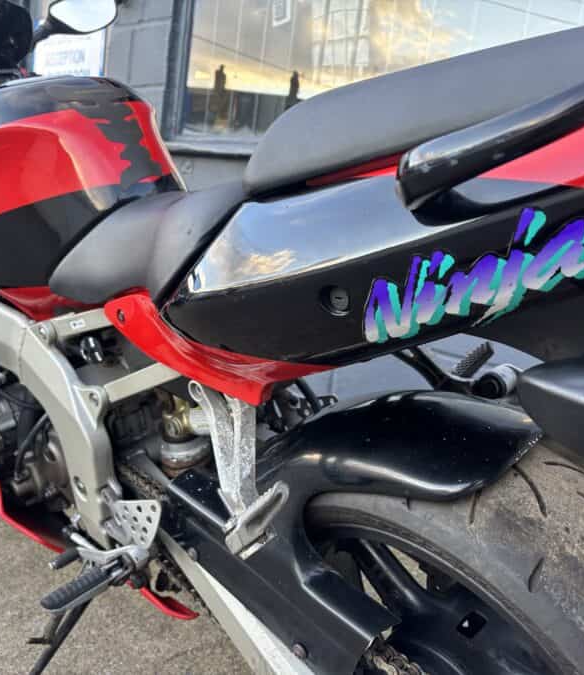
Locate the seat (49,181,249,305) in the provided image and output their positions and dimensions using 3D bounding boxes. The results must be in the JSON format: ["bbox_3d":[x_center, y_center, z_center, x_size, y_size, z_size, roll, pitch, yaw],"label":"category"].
[{"bbox_3d":[-0.120,-0.134,0.852,0.370,0.150,0.280,16,28,40],"label":"seat"}]

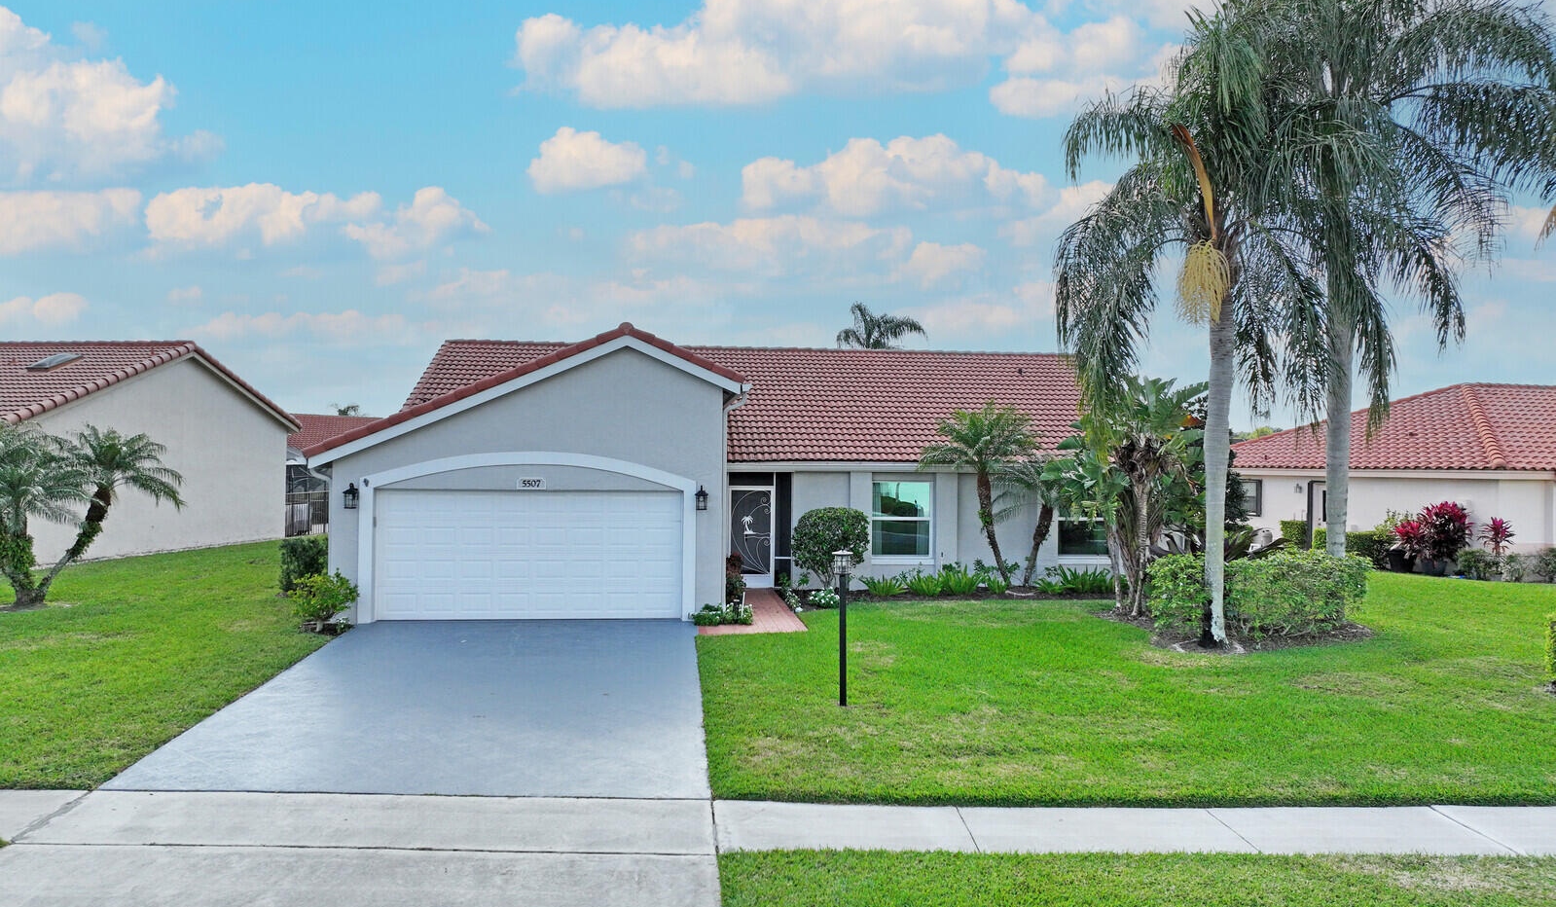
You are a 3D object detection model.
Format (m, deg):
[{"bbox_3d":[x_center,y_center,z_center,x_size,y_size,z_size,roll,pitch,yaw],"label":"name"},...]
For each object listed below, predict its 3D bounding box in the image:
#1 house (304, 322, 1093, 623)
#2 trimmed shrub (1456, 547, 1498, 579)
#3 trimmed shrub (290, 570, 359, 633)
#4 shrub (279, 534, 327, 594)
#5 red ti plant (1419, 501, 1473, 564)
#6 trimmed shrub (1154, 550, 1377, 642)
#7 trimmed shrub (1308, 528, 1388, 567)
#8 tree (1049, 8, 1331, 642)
[{"bbox_3d":[0.223,-0.052,26.535,17.600,5.950,18.300,1,-1,-6],"label":"house"},{"bbox_3d":[16.045,2.544,24.800,0.850,0.740,0.800,0,0,-6],"label":"trimmed shrub"},{"bbox_3d":[-6.979,2.274,16.600,1.000,0.960,0.950,0,0,-6],"label":"trimmed shrub"},{"bbox_3d":[-9.012,2.167,21.170,1.350,1.120,1.300,1,-1,-6],"label":"shrub"},{"bbox_3d":[15.856,1.876,25.600,1.120,1.500,1.100,0,0,-6],"label":"red ti plant"},{"bbox_3d":[7.737,2.189,17.318,3.400,1.270,1.600,1,-1,-6],"label":"trimmed shrub"},{"bbox_3d":[15.428,2.543,28.957,0.900,0.950,2.100,1,-1,-19],"label":"trimmed shrub"},{"bbox_3d":[6.293,-1.917,16.287,4.100,9.450,4.100,1,-1,-6],"label":"tree"}]

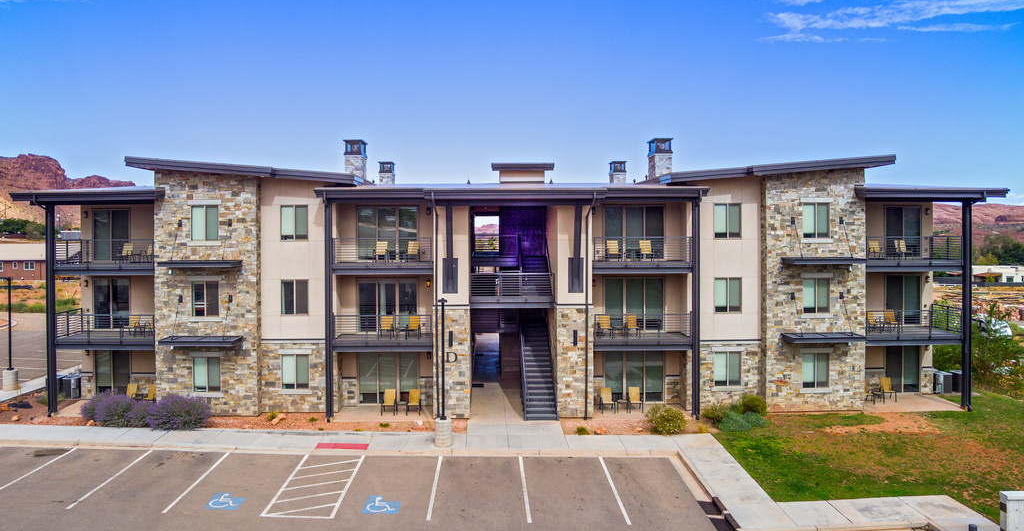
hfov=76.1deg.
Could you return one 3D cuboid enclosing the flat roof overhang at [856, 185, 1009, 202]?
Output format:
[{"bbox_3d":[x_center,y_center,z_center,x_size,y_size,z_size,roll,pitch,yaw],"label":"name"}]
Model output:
[{"bbox_3d":[17.970,-3.280,29.200,6.500,0.820,2.800,0,2,-1],"label":"flat roof overhang"}]

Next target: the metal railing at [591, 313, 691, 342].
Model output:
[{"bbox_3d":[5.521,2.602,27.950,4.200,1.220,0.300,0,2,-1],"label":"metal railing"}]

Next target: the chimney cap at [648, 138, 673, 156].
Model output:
[{"bbox_3d":[7.237,-5.705,31.899,0.910,0.720,1.400,0,2,-1],"label":"chimney cap"}]

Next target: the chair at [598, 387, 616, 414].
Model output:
[{"bbox_3d":[4.084,5.777,27.839,0.600,0.940,0.690,0,2,-1],"label":"chair"}]

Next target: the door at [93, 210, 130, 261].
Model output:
[{"bbox_3d":[-17.982,-1.348,29.400,1.730,2.430,0.150,0,2,-1],"label":"door"}]

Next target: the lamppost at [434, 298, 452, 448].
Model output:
[{"bbox_3d":[-2.524,3.939,23.947,0.620,5.443,0.620,0,2,-1],"label":"lamppost"}]

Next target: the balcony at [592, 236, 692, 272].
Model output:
[{"bbox_3d":[5.198,-0.427,26.994,3.960,1.450,1.850,0,2,-1],"label":"balcony"}]

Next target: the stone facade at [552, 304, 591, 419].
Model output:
[{"bbox_3d":[2.578,4.070,27.650,1.500,4.600,1.200,0,2,-1],"label":"stone facade"}]

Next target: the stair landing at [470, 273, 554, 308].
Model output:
[{"bbox_3d":[0.022,1.060,28.650,3.600,1.470,1.500,0,2,-1],"label":"stair landing"}]

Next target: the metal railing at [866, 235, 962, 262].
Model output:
[{"bbox_3d":[17.505,-0.736,29.449,4.220,1.100,2.000,0,2,-1],"label":"metal railing"}]

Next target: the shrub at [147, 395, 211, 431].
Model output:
[{"bbox_3d":[-12.947,5.730,25.400,2.250,1.120,1.950,0,2,-1],"label":"shrub"}]

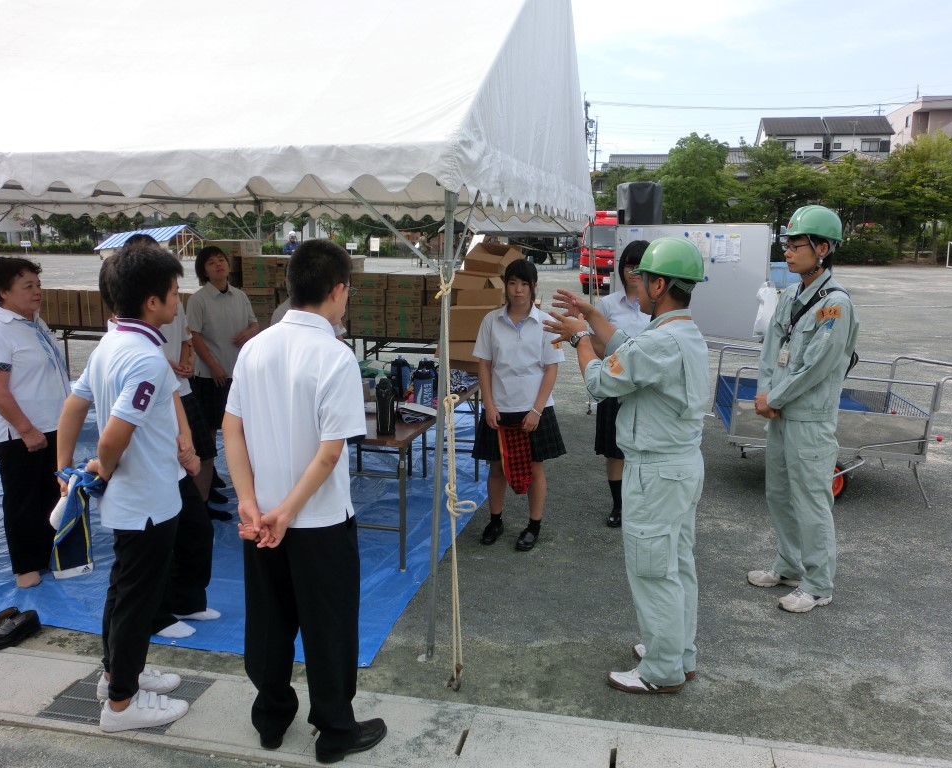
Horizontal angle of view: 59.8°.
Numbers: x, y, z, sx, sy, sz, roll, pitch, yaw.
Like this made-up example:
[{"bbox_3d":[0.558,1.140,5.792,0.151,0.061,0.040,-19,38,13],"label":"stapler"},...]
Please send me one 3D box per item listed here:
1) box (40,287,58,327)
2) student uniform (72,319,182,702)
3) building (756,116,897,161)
[{"bbox_3d":[-4.614,-0.860,9.178,0.246,0.398,0.360,2,10,10],"label":"box"},{"bbox_3d":[-1.248,0.448,2.954,0.330,1.350,0.470,-6,12,-31],"label":"student uniform"},{"bbox_3d":[31.618,-20.261,76.576,11.200,8.400,7.500,1,11,7],"label":"building"}]

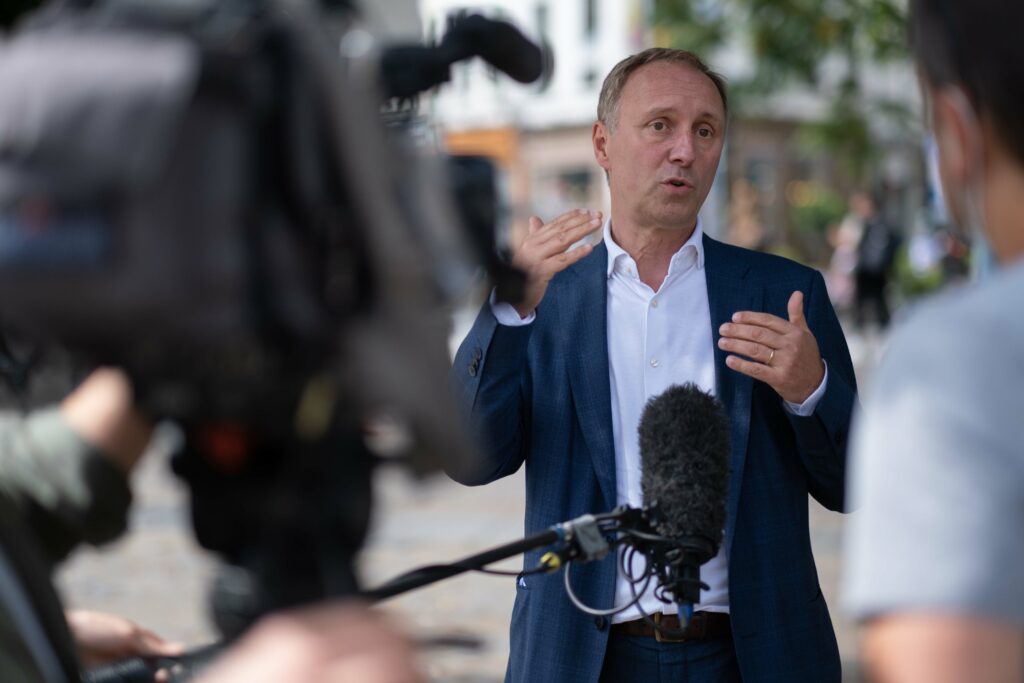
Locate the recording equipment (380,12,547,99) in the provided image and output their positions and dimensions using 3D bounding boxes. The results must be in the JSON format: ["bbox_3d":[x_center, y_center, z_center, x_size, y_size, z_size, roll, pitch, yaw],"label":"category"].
[{"bbox_3d":[-0.037,-0.240,2.020,0.055,0.080,0.260,1,3,22],"label":"recording equipment"}]

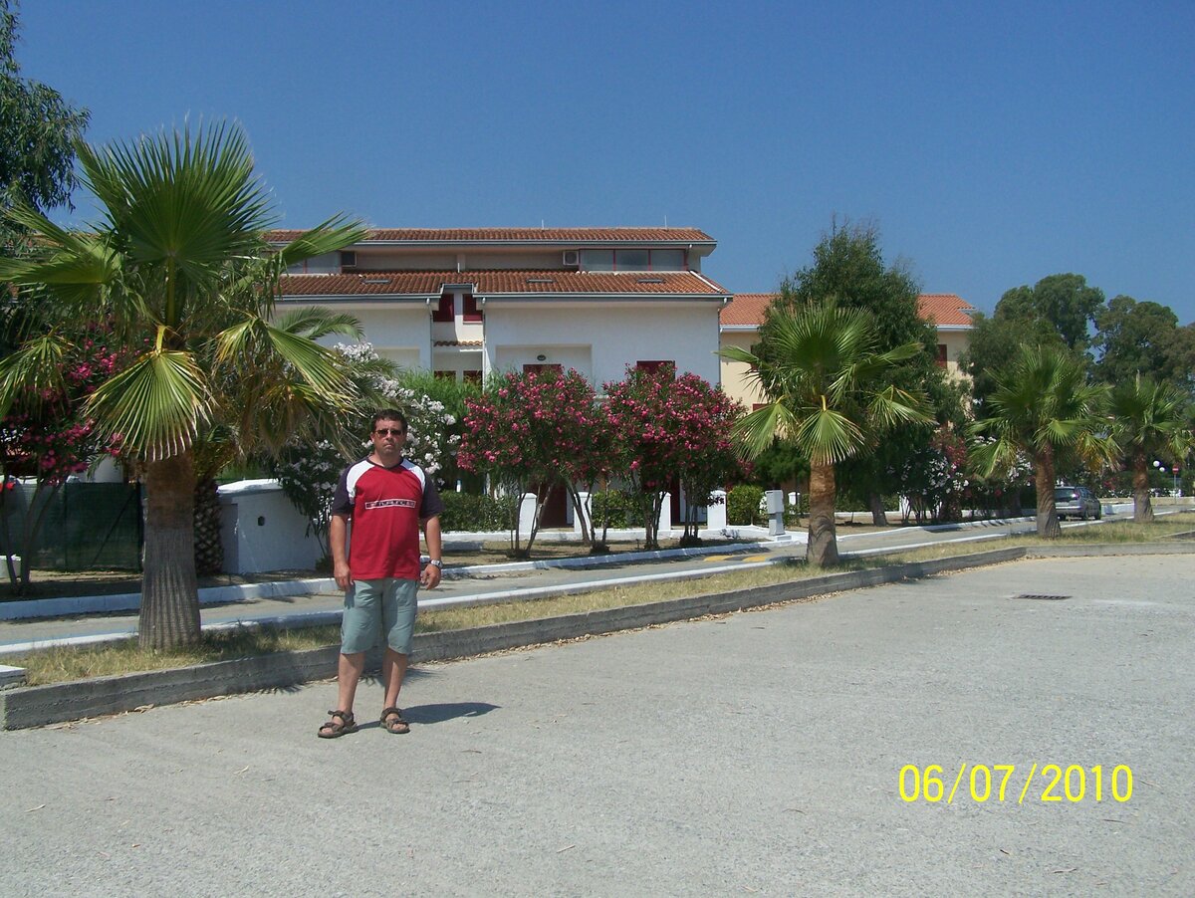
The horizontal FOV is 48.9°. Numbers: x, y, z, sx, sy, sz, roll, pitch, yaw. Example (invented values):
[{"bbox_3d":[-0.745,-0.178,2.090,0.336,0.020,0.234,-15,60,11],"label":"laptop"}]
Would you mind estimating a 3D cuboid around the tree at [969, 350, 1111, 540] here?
[{"bbox_3d":[9.076,-0.163,26.800,2.800,3.850,2.800,0,-1,0],"label":"tree"}]

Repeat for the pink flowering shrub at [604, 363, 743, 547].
[{"bbox_3d":[1.485,0.107,25.600,2.600,3.500,2.600,0,-1,0],"label":"pink flowering shrub"}]

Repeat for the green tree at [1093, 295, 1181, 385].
[{"bbox_3d":[41.148,-3.830,100.000,7.200,15.500,7.000,0,-1,0],"label":"green tree"}]

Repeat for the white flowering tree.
[{"bbox_3d":[-3.751,0.040,21.000,2.950,3.450,2.800,0,-1,0],"label":"white flowering tree"}]

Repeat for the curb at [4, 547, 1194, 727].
[{"bbox_3d":[3.220,1.653,16.441,2.026,0.240,22.585,-1,-2,40],"label":"curb"}]

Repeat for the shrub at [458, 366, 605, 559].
[{"bbox_3d":[-1.123,0.231,22.600,2.450,3.200,2.450,0,-1,0],"label":"shrub"}]

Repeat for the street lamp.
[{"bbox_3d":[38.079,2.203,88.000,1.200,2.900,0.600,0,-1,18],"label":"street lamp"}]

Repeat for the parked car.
[{"bbox_3d":[22.526,2.539,62.000,1.800,1.600,4.400,-1,-2,33],"label":"parked car"}]

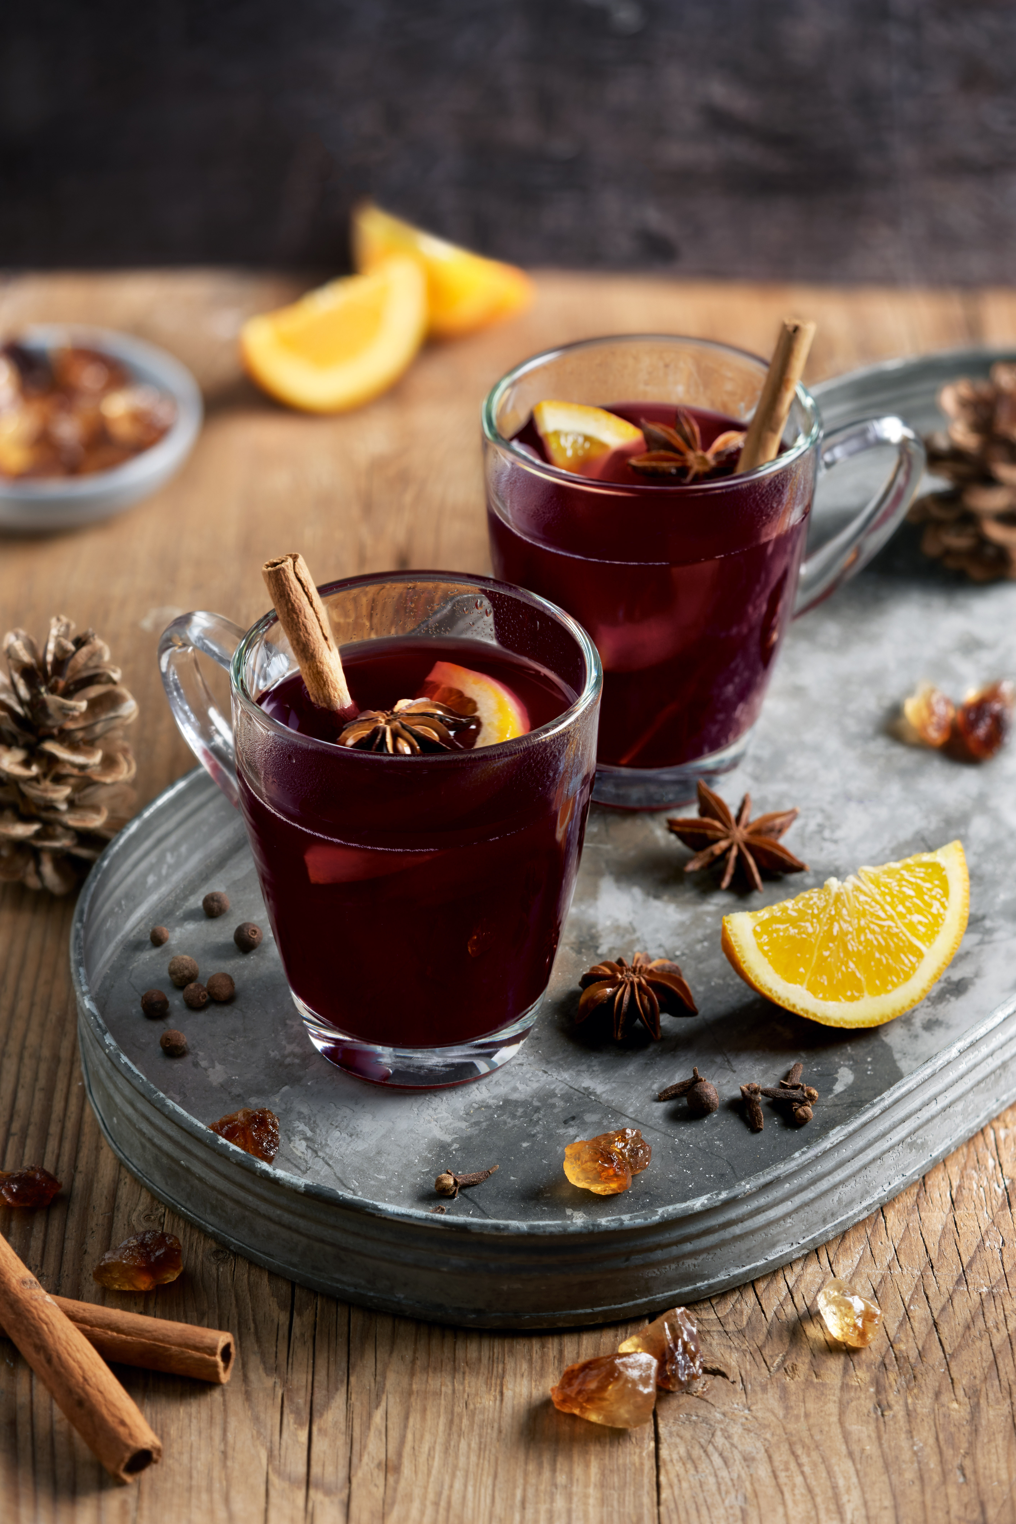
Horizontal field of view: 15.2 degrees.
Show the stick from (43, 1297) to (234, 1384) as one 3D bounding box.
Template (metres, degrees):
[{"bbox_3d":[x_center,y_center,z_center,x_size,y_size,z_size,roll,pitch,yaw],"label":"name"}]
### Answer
[{"bbox_3d":[-0.097,0.122,0.827,0.075,0.011,0.011,9,34,13],"label":"stick"}]

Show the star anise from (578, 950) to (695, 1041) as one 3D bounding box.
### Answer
[{"bbox_3d":[0.031,0.057,0.924,0.028,0.011,0.026,1,33,0],"label":"star anise"}]

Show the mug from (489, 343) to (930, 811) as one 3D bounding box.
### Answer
[{"bbox_3d":[0.048,-0.047,1.000,0.110,0.103,0.086,-4,33,-8],"label":"mug"}]

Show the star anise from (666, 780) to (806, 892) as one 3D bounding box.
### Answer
[{"bbox_3d":[0.059,0.019,0.978,0.033,0.011,0.035,1,48,0],"label":"star anise"}]

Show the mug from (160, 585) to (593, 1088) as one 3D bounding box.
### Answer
[{"bbox_3d":[-0.031,0.017,0.902,0.108,0.101,0.084,17,36,24],"label":"mug"}]

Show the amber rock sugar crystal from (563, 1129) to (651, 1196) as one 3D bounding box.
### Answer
[{"bbox_3d":[0.023,0.091,0.870,0.018,0.011,0.013,-10,34,-17],"label":"amber rock sugar crystal"}]

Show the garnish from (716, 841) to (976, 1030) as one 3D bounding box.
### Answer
[{"bbox_3d":[0.081,0.043,0.924,0.069,0.035,0.039,-16,36,-24],"label":"garnish"}]

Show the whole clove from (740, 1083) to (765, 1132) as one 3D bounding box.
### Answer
[{"bbox_3d":[0.058,0.080,0.893,0.005,0.005,0.015,-2,33,-5],"label":"whole clove"}]

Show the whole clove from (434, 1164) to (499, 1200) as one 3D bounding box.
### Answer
[{"bbox_3d":[-0.009,0.095,0.869,0.016,0.006,0.006,-17,37,-25],"label":"whole clove"}]

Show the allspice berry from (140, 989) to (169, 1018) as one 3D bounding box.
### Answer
[{"bbox_3d":[-0.086,0.059,0.923,0.006,0.006,0.006,1,33,0],"label":"allspice berry"}]

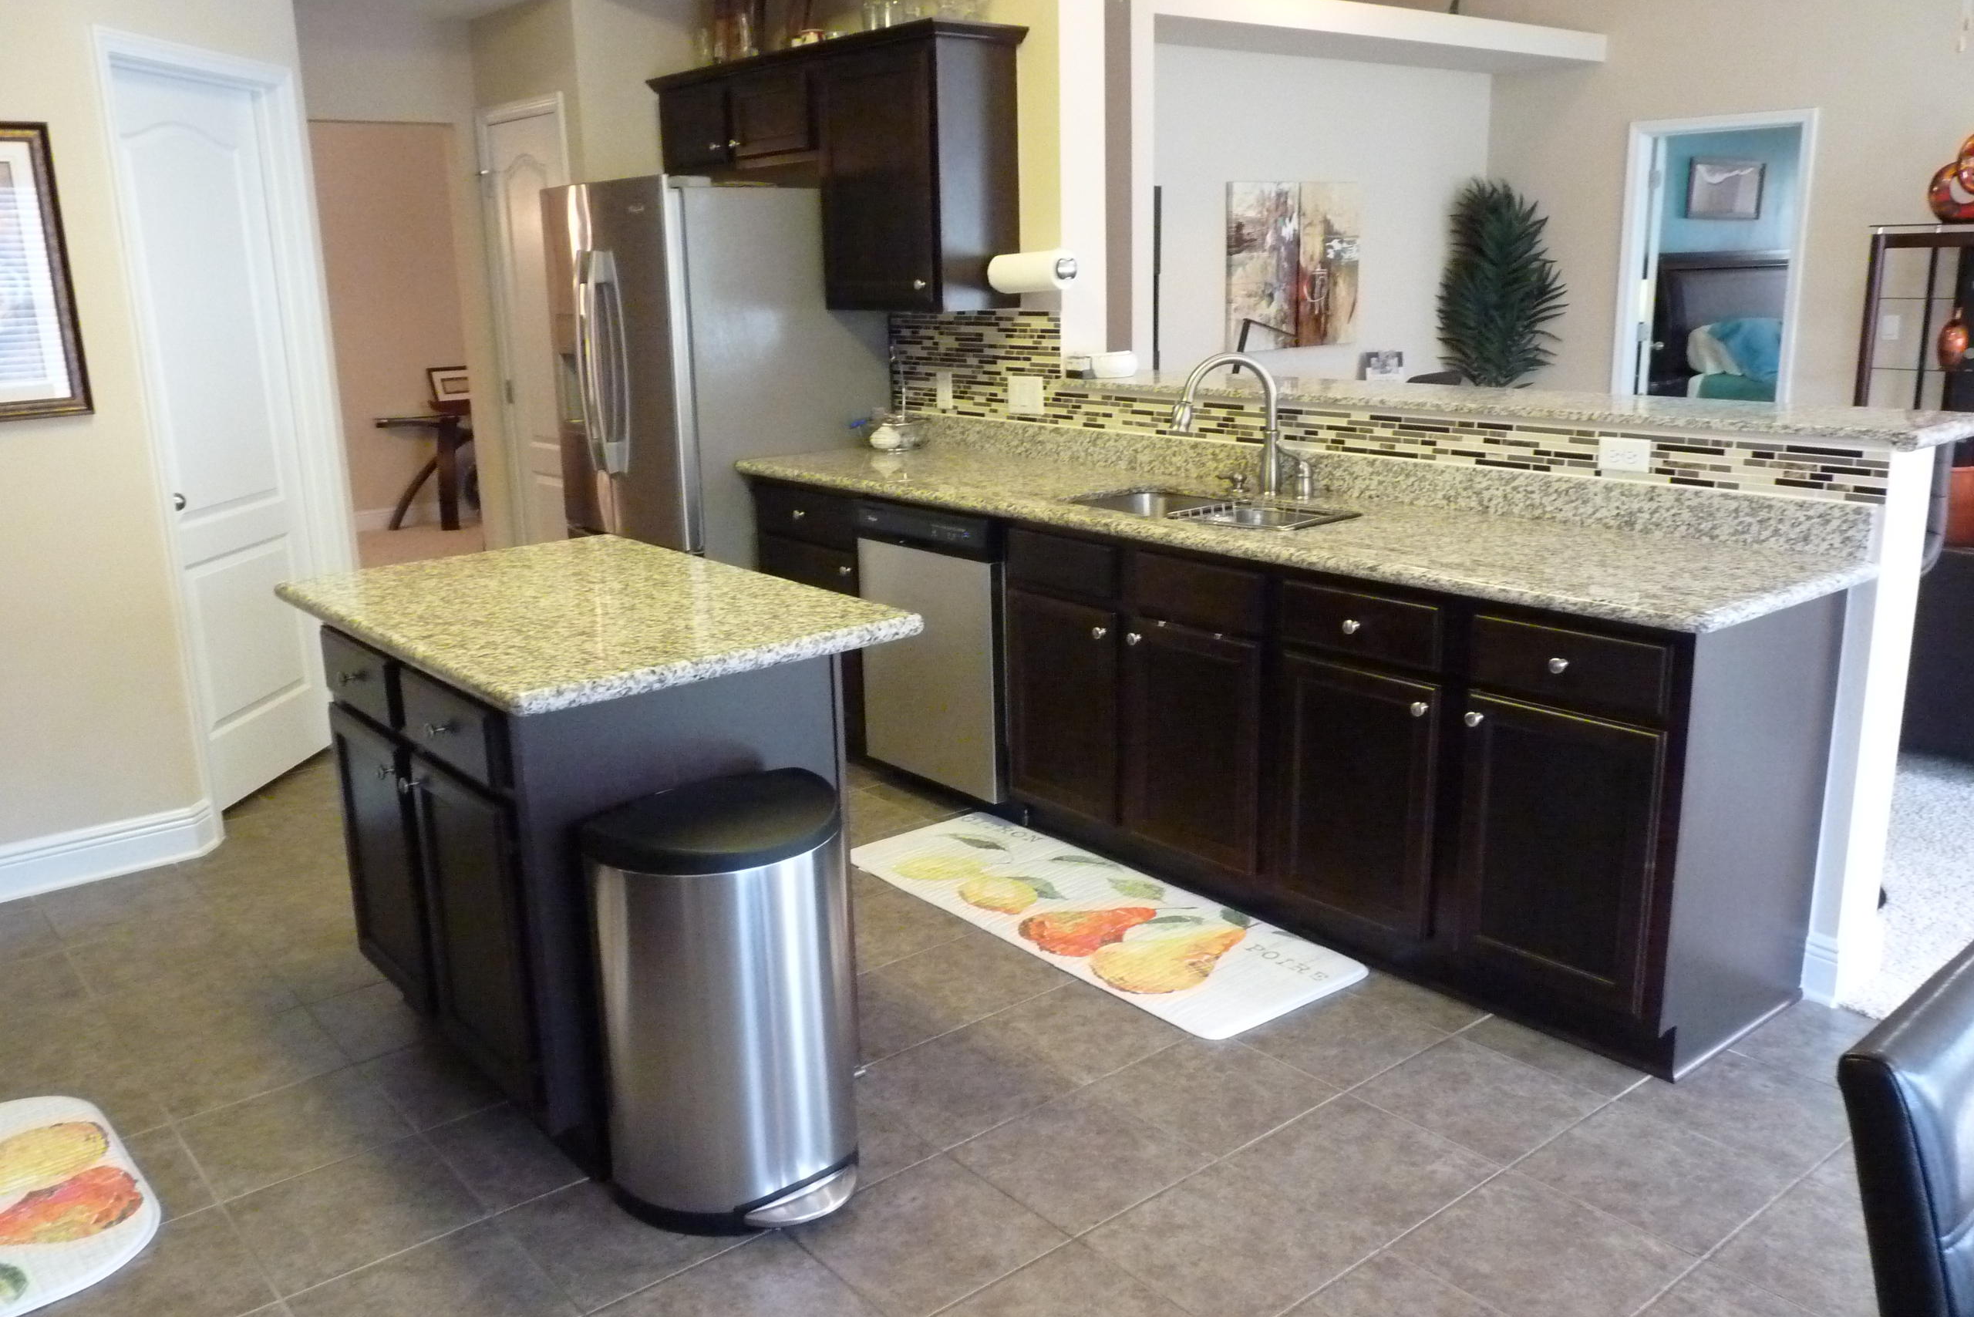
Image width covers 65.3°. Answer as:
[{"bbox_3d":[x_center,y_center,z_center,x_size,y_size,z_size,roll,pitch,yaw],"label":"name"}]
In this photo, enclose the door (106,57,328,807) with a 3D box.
[{"bbox_3d":[-2.267,-0.615,4.574,0.040,2.045,0.790,0,14,5],"label":"door"}]

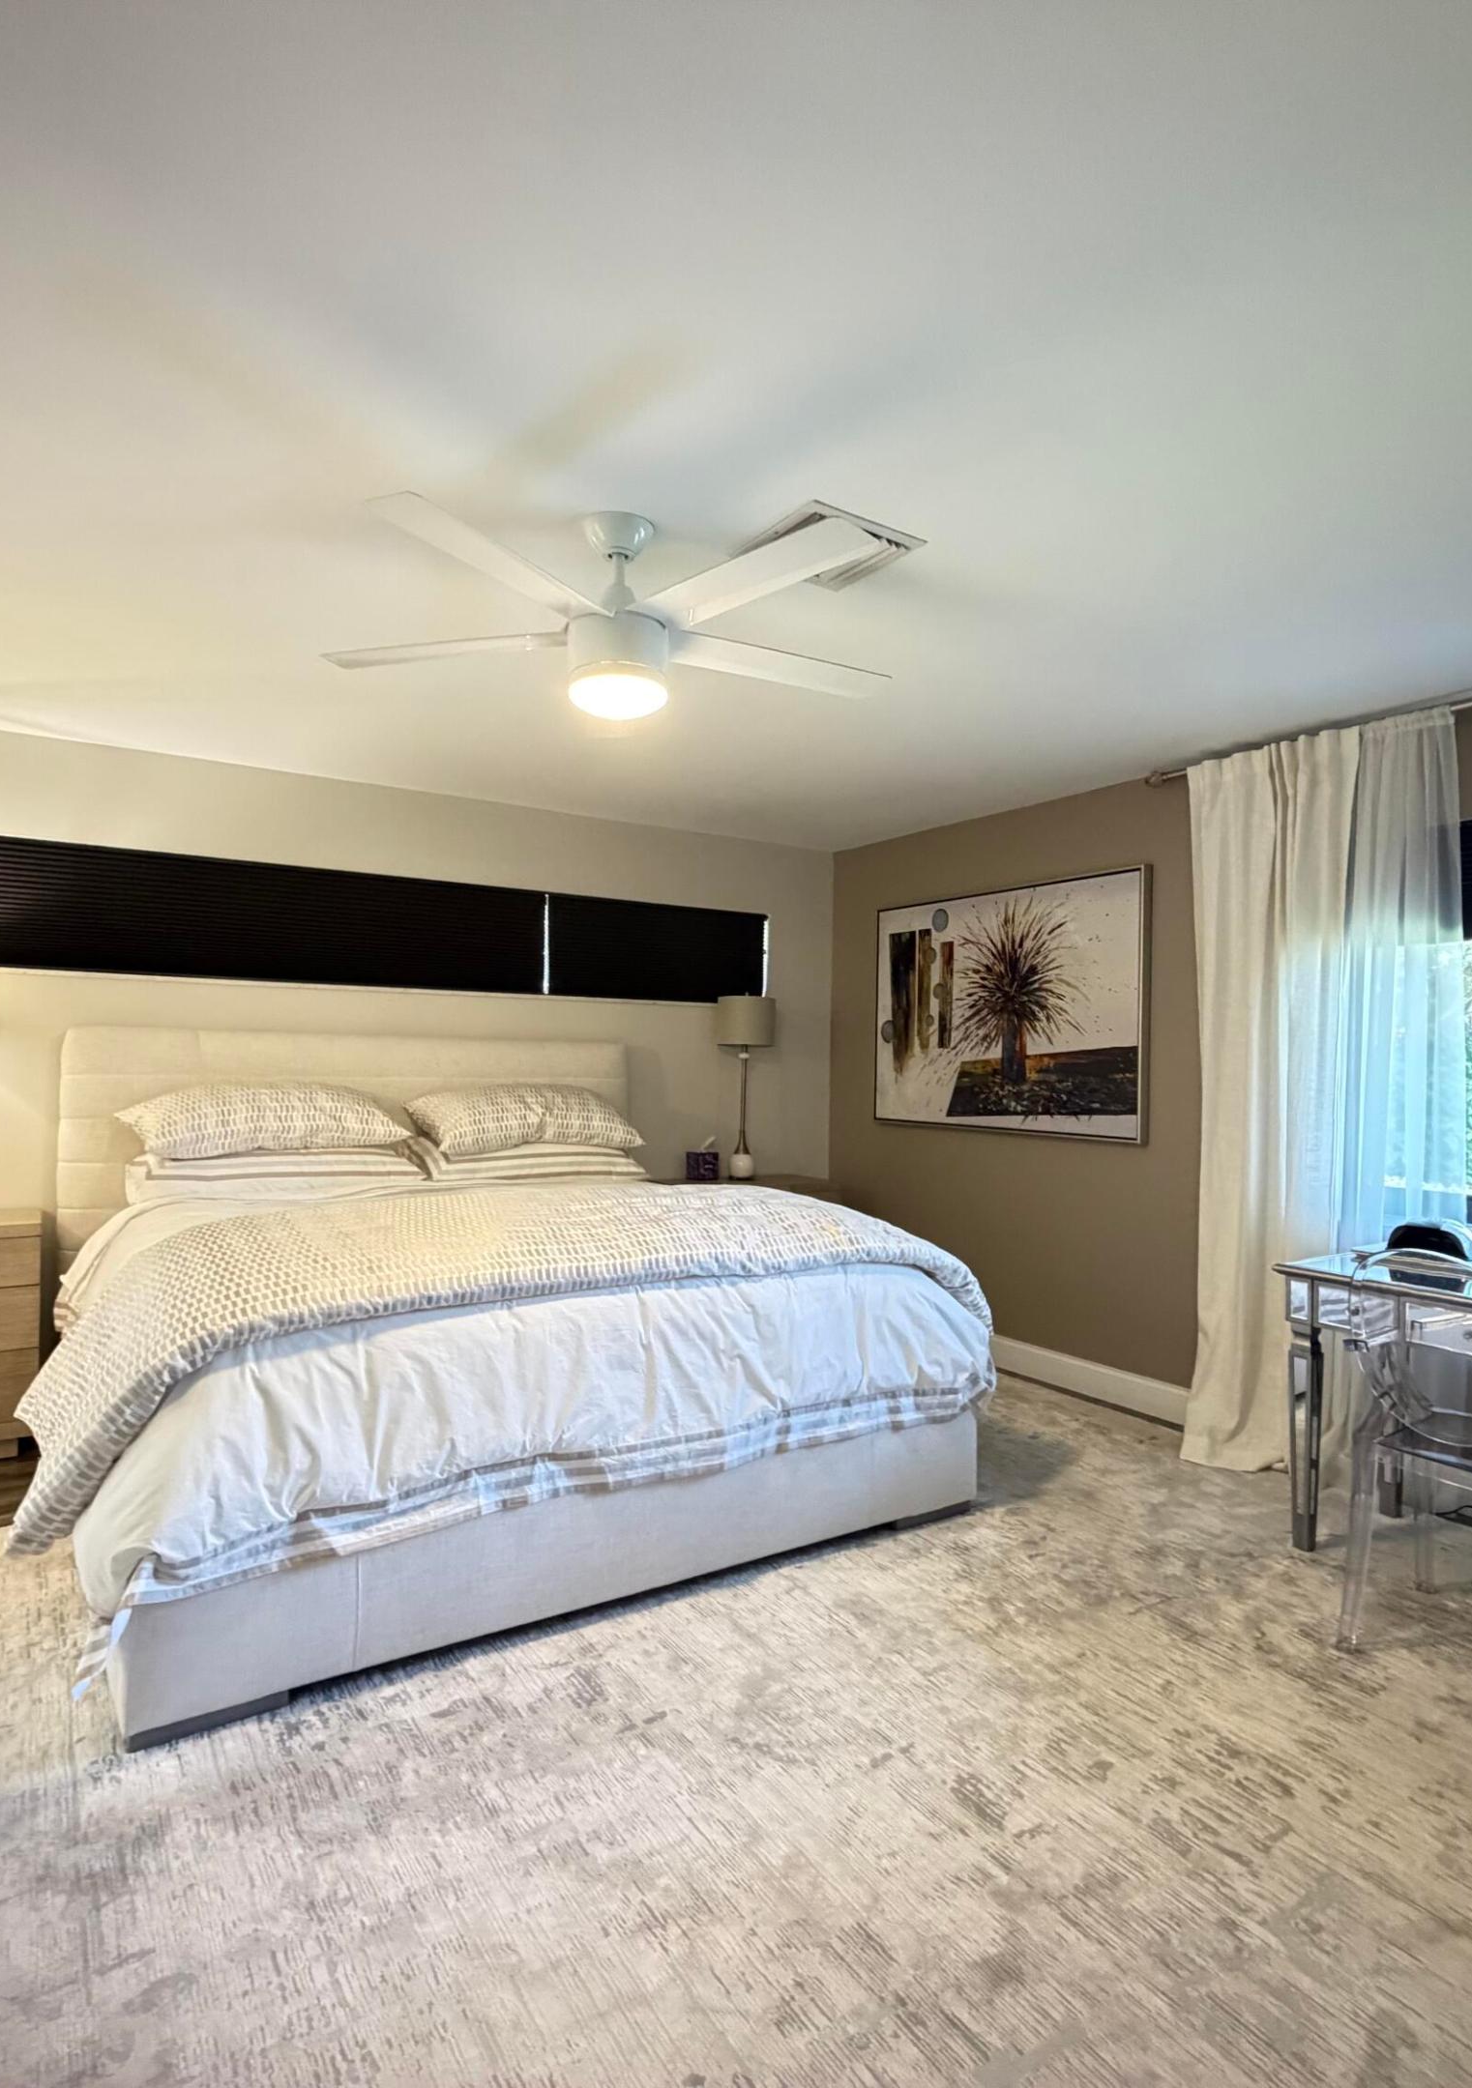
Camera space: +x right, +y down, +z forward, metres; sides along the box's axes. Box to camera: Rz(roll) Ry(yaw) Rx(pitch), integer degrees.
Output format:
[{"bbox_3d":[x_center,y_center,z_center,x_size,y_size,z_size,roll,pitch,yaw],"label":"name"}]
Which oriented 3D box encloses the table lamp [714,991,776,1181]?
[{"bbox_3d":[0.047,0.202,5.384,0.278,0.884,0.278,1,-1,-33],"label":"table lamp"}]

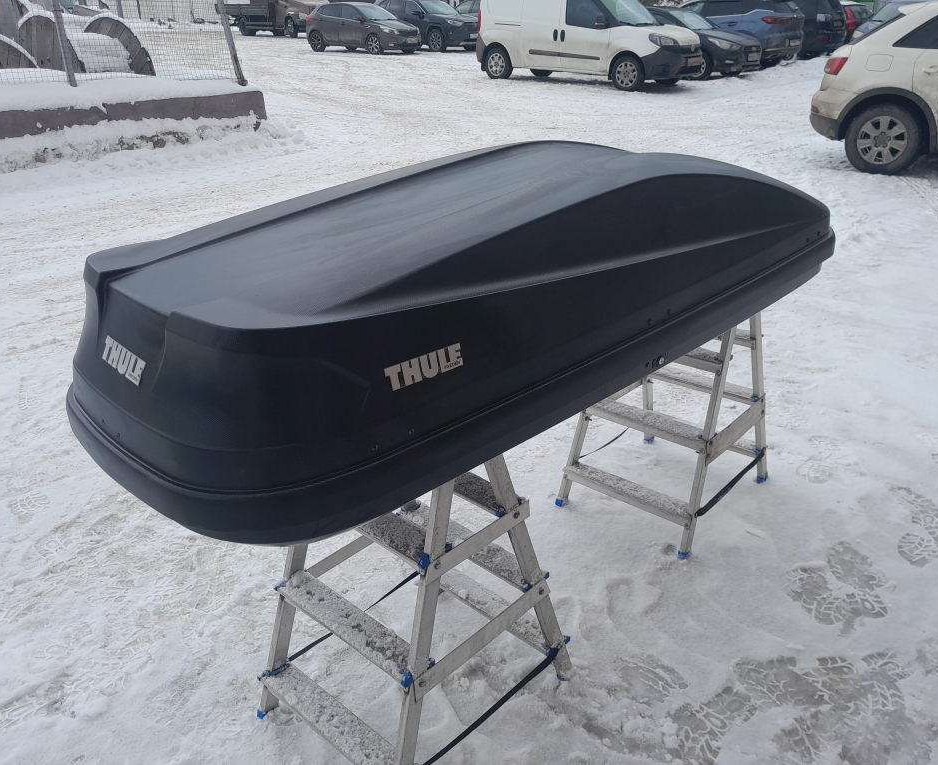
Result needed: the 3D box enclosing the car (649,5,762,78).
[{"bbox_3d":[4.500,-7.853,18.321,4.400,1.470,1.730,22,33,37],"label":"car"}]

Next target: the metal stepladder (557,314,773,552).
[{"bbox_3d":[0.692,0.016,2.664,0.490,0.830,0.640,21,33,37],"label":"metal stepladder"}]

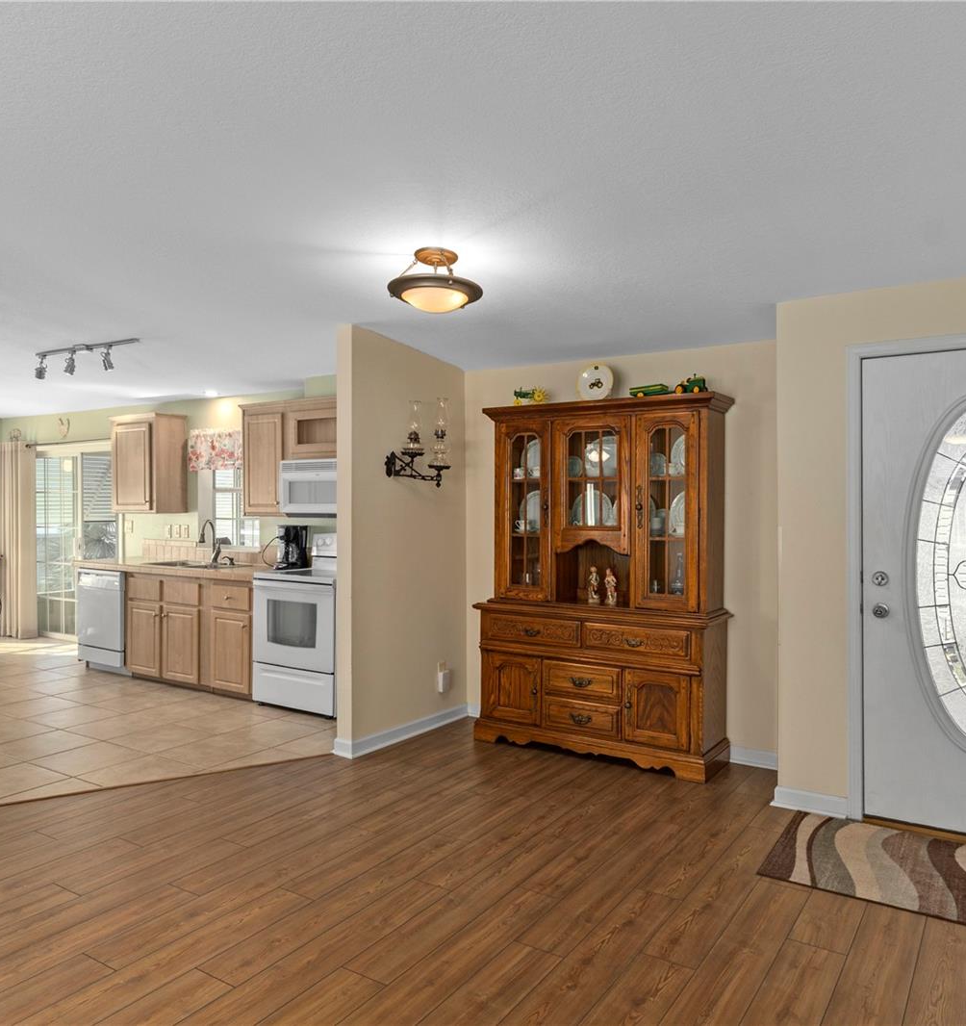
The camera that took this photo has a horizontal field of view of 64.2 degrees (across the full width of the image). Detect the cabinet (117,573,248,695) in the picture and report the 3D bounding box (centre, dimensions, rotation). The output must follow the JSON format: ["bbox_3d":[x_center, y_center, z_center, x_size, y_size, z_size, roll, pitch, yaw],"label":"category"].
[{"bbox_3d":[-2.126,0.935,6.146,1.530,0.870,0.600,0,-1,33],"label":"cabinet"}]

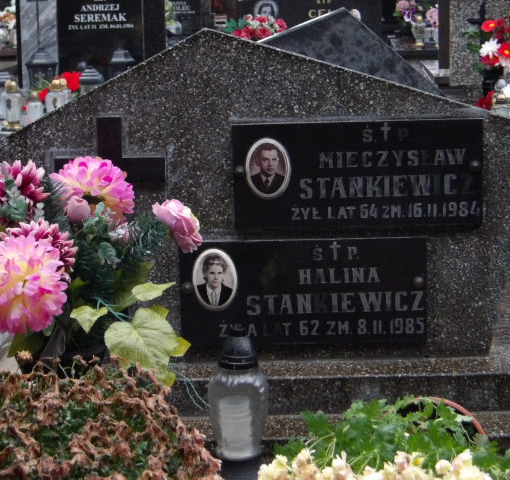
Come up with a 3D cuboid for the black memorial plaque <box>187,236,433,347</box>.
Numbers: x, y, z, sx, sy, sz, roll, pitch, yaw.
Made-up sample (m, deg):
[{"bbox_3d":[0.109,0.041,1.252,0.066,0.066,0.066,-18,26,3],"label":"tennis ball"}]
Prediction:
[{"bbox_3d":[0.107,0.114,3.568,0.545,0.235,0.025,-1,11,3],"label":"black memorial plaque"}]

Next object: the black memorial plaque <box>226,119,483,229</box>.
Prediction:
[{"bbox_3d":[0.224,-0.142,3.512,0.542,0.232,0.025,-1,11,3],"label":"black memorial plaque"}]

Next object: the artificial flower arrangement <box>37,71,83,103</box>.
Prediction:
[{"bbox_3d":[-1.052,-0.814,8.700,0.260,0.210,0.220,-1,11,3],"label":"artificial flower arrangement"}]

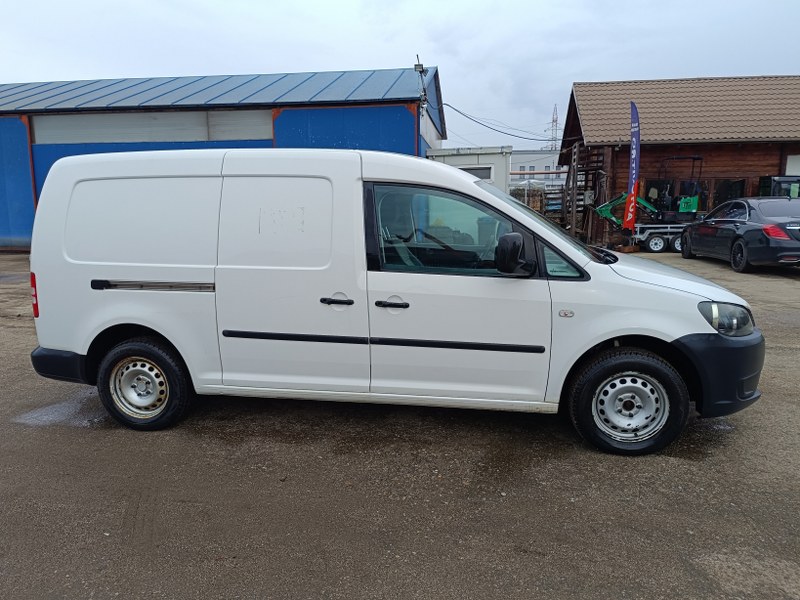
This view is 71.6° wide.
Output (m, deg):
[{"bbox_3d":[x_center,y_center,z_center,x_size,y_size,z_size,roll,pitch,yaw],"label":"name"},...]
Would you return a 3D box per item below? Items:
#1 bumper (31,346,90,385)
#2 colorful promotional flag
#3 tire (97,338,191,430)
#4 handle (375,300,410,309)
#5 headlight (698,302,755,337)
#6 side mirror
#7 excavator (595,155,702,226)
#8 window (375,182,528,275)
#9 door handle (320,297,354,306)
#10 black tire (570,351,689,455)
[{"bbox_3d":[-2.194,0.292,4.483,0.640,0.280,1.760,1,10,9],"label":"bumper"},{"bbox_3d":[6.260,-3.580,15.000,0.480,3.500,0.200,2,9,18],"label":"colorful promotional flag"},{"bbox_3d":[-1.662,0.545,3.653,0.630,0.630,0.200,1,10,9],"label":"tire"},{"bbox_3d":[-0.044,0.030,3.188,0.205,0.042,0.055,1,10,9],"label":"handle"},{"bbox_3d":[1.860,0.092,3.167,0.440,0.220,0.400,1,10,9],"label":"headlight"},{"bbox_3d":[0.616,-0.244,2.981,0.190,0.235,0.200,1,10,9],"label":"side mirror"},{"bbox_3d":[7.160,-3.080,16.200,2.850,2.150,1.050,1,9,7],"label":"excavator"},{"bbox_3d":[0.283,-0.415,3.168,0.920,0.520,0.060,1,-4,9],"label":"window"},{"bbox_3d":[-0.367,0.018,3.236,0.205,0.042,0.055,1,10,9],"label":"door handle"},{"bbox_3d":[1.308,0.580,3.193,0.630,0.630,0.200,1,10,9],"label":"black tire"}]

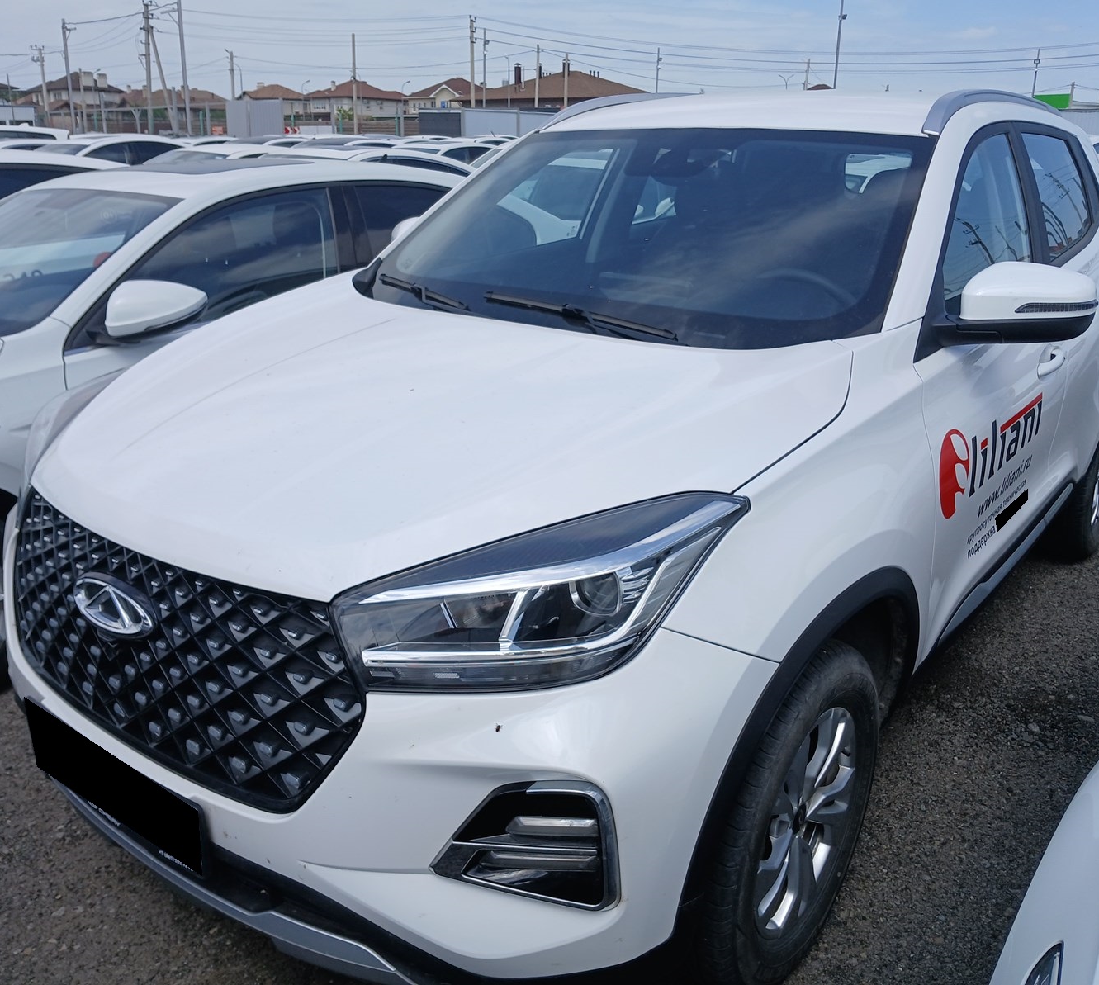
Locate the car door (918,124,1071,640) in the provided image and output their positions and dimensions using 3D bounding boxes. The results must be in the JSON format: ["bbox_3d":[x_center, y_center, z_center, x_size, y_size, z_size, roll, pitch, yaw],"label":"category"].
[{"bbox_3d":[1.007,-0.290,2.385,0.295,1.120,1.100,15,25,35],"label":"car door"}]

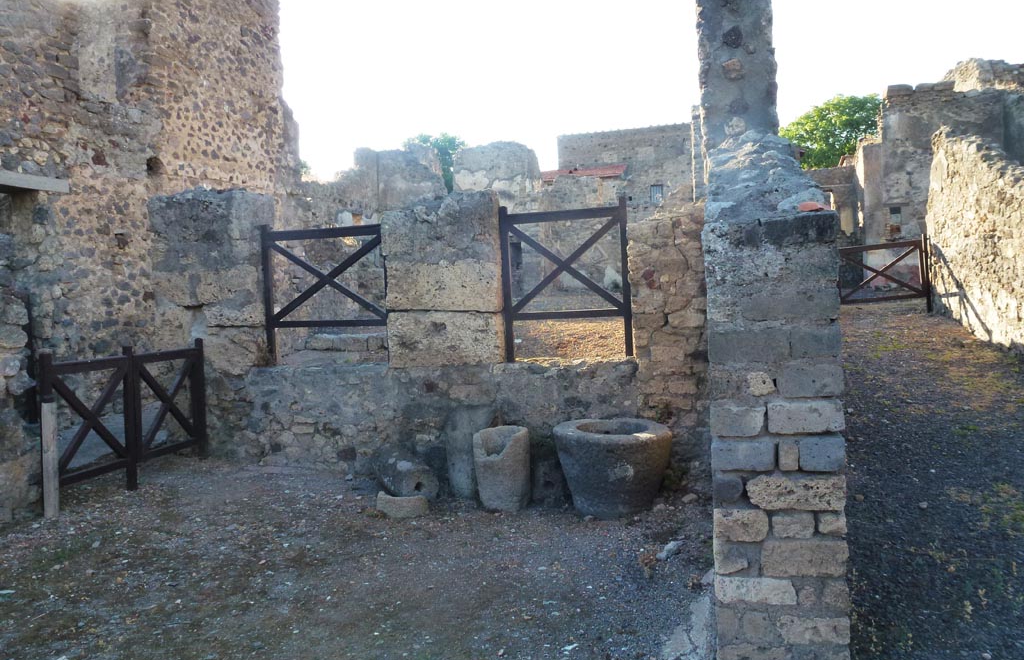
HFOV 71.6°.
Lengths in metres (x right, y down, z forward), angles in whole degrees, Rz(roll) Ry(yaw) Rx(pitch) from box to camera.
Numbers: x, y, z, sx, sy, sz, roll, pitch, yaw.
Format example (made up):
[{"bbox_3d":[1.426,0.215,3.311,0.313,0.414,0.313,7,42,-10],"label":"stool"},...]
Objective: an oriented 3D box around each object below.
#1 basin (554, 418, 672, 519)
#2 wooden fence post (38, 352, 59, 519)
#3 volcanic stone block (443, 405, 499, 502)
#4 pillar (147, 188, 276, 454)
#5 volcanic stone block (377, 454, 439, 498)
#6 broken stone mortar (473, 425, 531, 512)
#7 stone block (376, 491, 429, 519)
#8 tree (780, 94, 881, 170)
[{"bbox_3d":[0.779,0.994,5.210,0.840,0.580,0.840,-2,2,14],"label":"basin"},{"bbox_3d":[-3.539,0.811,5.397,0.085,1.260,0.085,-2,2,14],"label":"wooden fence post"},{"bbox_3d":[-0.342,0.943,5.737,0.400,0.730,0.280,-2,2,14],"label":"volcanic stone block"},{"bbox_3d":[-3.098,-0.068,7.371,1.030,2.720,0.550,-2,2,14],"label":"pillar"},{"bbox_3d":[-0.841,1.121,5.774,0.480,0.350,0.400,-2,2,-6],"label":"volcanic stone block"},{"bbox_3d":[-0.071,1.023,5.310,0.410,0.580,0.400,-2,2,0],"label":"broken stone mortar"},{"bbox_3d":[-0.798,1.265,5.197,0.360,0.160,0.230,-2,2,14],"label":"stone block"},{"bbox_3d":[14.066,-6.518,29.856,6.000,8.000,6.000,-2,2,14],"label":"tree"}]

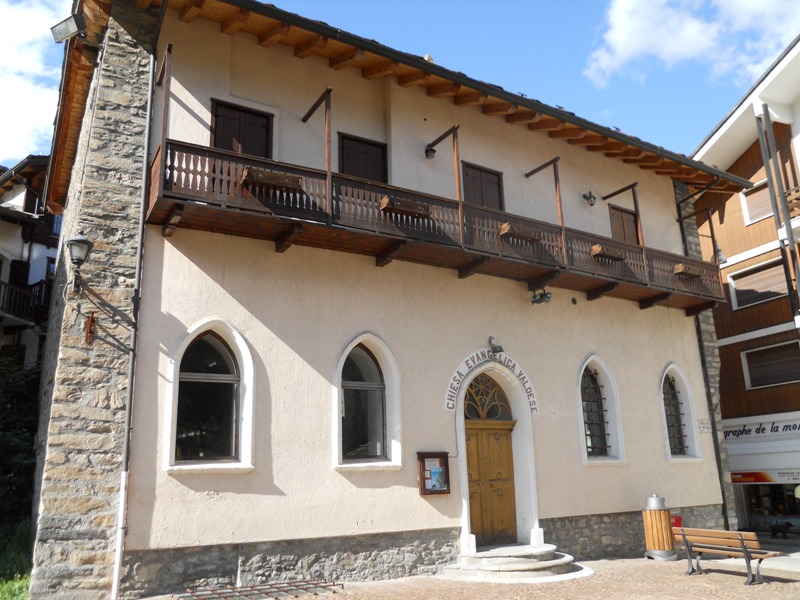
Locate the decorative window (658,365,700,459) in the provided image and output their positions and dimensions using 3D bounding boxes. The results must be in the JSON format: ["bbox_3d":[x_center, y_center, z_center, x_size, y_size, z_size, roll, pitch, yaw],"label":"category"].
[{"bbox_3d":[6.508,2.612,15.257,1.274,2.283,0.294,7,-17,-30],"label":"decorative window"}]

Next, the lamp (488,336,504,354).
[{"bbox_3d":[1.891,0.844,12.601,0.196,0.333,0.304,7,-17,-30],"label":"lamp"}]

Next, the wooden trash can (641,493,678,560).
[{"bbox_3d":[5.315,4.688,13.366,0.601,1.222,0.601,-2,-15,0],"label":"wooden trash can"}]

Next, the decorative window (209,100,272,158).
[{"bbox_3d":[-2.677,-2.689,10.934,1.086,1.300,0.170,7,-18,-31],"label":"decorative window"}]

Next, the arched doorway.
[{"bbox_3d":[1.751,3.042,12.469,1.300,3.279,0.270,7,-18,-31],"label":"arched doorway"}]

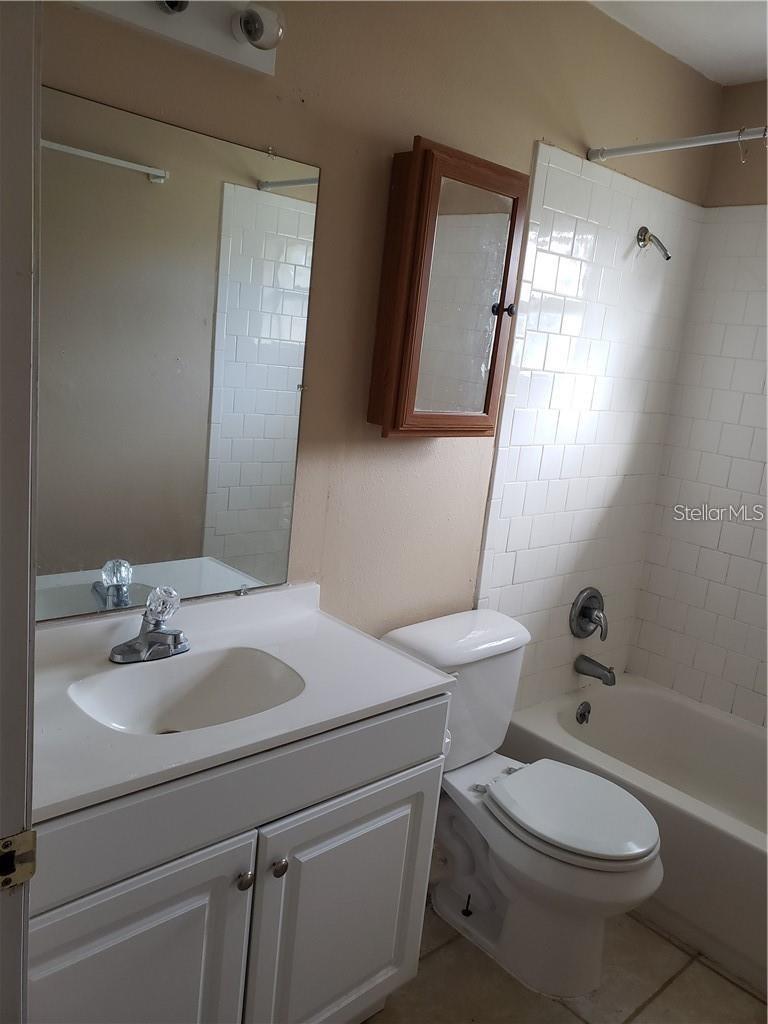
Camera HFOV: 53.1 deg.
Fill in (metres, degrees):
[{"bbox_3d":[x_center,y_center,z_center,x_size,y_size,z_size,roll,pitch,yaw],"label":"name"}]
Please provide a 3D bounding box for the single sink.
[{"bbox_3d":[-0.341,0.380,1.392,0.410,0.140,0.285,-5,15,-42],"label":"single sink"}]

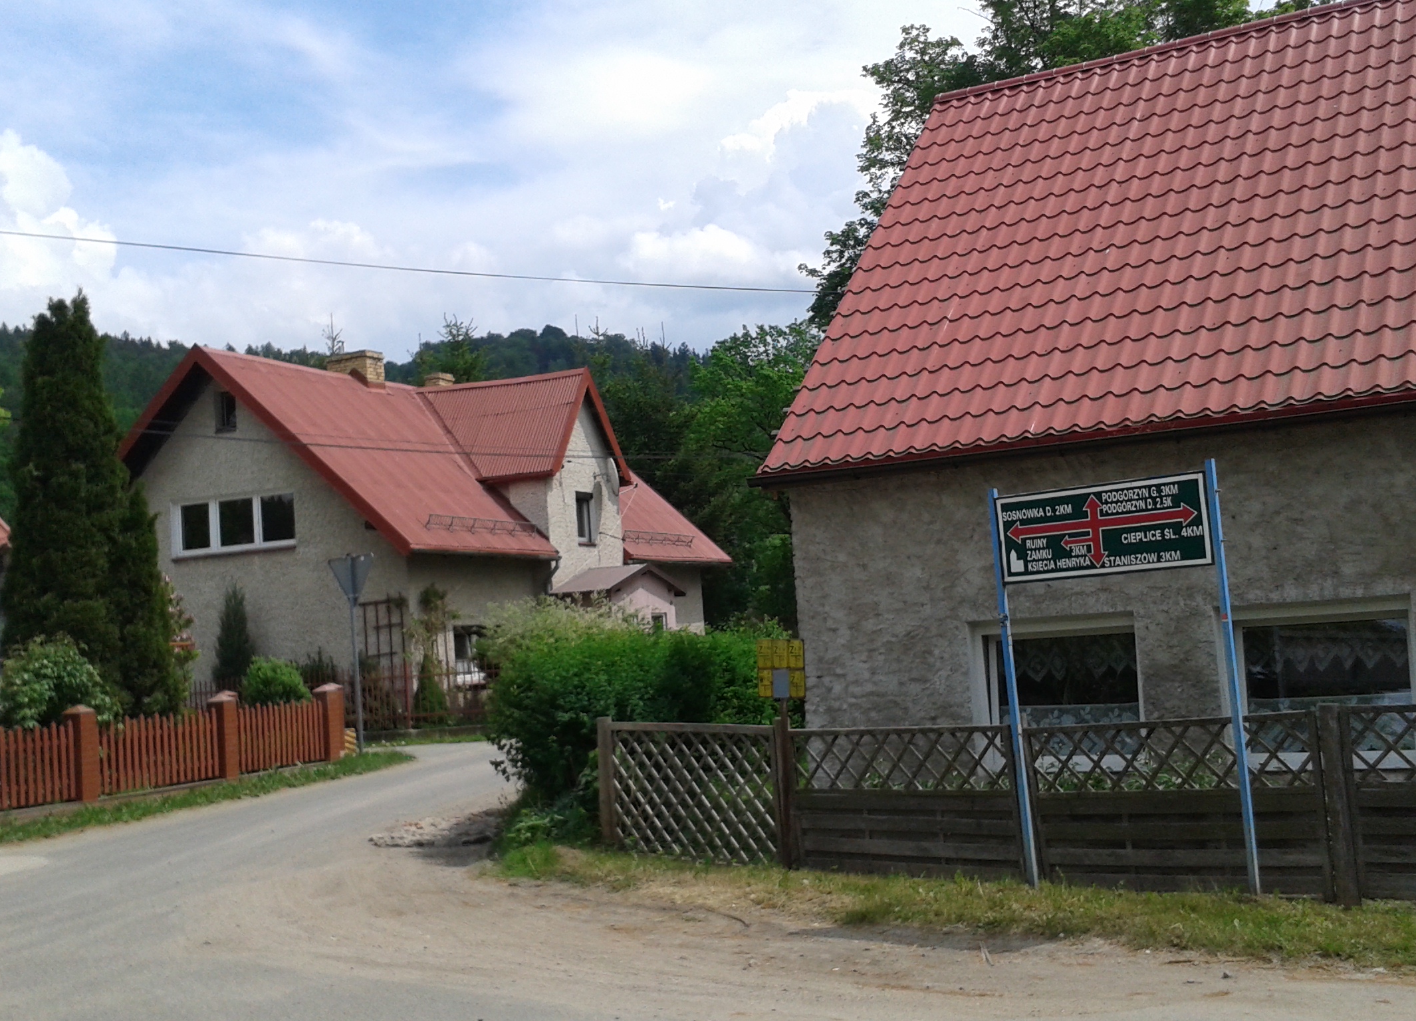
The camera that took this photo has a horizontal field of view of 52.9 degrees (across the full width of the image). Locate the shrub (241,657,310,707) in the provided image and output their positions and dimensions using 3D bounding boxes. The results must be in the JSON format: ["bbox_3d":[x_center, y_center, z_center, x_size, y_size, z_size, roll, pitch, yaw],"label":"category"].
[{"bbox_3d":[-6.828,3.123,22.400,1.000,1.610,1.100,-3,-5,-17],"label":"shrub"}]

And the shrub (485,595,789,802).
[{"bbox_3d":[-0.707,1.878,13.700,2.880,2.050,2.300,-4,-5,-3],"label":"shrub"}]

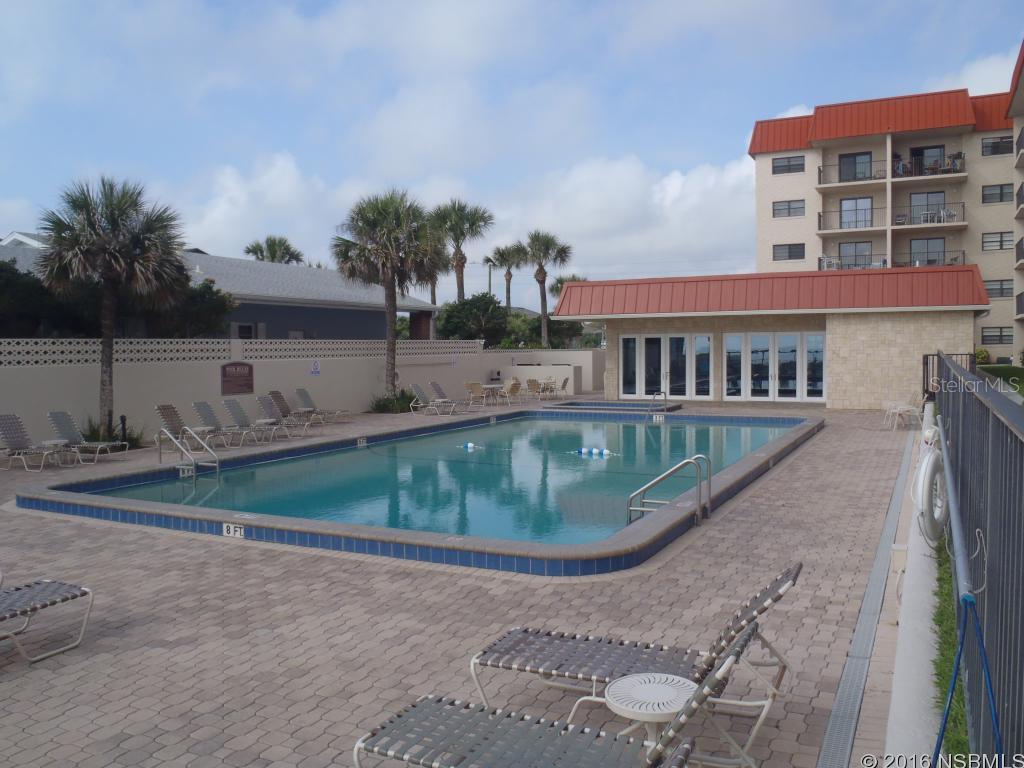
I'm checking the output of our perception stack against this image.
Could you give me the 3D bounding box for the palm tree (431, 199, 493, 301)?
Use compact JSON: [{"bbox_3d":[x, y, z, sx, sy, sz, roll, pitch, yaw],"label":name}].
[{"bbox_3d":[-2.415,-4.121,38.704,3.000,9.011,3.000,0,3,0],"label":"palm tree"}]

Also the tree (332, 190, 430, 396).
[{"bbox_3d":[-4.427,-2.961,29.072,3.250,7.589,3.200,0,3,0],"label":"tree"}]

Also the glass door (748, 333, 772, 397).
[{"bbox_3d":[9.115,-0.592,30.286,0.905,2.465,0.080,1,3,24],"label":"glass door"}]

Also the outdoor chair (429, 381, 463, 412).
[{"bbox_3d":[-1.945,0.439,27.073,1.564,0.938,0.592,1,3,32],"label":"outdoor chair"}]

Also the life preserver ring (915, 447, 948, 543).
[{"bbox_3d":[2.802,0.740,5.500,0.110,0.610,0.610,2,3,42],"label":"life preserver ring"}]

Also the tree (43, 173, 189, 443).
[{"bbox_3d":[-8.954,-1.667,18.736,3.280,5.991,3.200,1,3,27],"label":"tree"}]

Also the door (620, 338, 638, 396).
[{"bbox_3d":[4.601,-0.633,32.341,0.753,2.460,0.080,1,3,24],"label":"door"}]

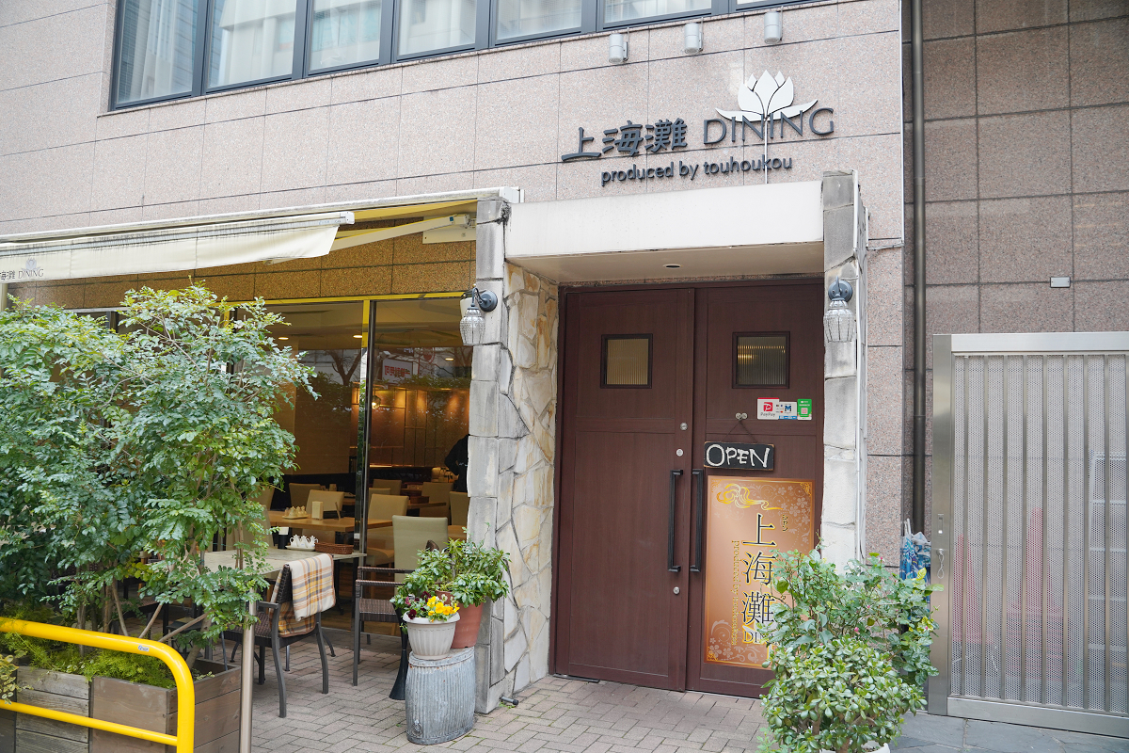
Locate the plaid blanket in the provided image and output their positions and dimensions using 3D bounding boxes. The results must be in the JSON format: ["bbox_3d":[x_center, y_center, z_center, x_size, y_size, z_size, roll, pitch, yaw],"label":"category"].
[{"bbox_3d":[-1.417,1.181,4.783,0.210,0.380,0.380,1,-4,14],"label":"plaid blanket"}]

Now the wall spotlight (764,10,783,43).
[{"bbox_3d":[1.232,-2.021,5.161,0.085,0.160,0.140,0,-4,23],"label":"wall spotlight"}]

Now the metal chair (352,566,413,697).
[{"bbox_3d":[-0.987,1.440,5.457,0.570,0.810,0.550,2,-4,-4],"label":"metal chair"}]

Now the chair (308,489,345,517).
[{"bbox_3d":[-2.448,1.552,8.344,0.450,0.890,0.560,0,-4,23],"label":"chair"}]

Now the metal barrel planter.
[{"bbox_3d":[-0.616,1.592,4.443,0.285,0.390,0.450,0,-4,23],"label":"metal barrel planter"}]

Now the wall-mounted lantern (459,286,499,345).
[{"bbox_3d":[-0.471,-0.322,4.791,0.135,0.313,0.240,0,-4,23],"label":"wall-mounted lantern"}]

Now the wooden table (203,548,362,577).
[{"bbox_3d":[-1.866,1.439,5.146,0.780,0.720,1.240,0,-4,23],"label":"wooden table"}]

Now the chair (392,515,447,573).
[{"bbox_3d":[-1.001,1.484,6.658,0.460,0.880,0.560,1,-4,13],"label":"chair"}]

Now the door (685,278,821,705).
[{"bbox_3d":[1.151,0.669,5.226,0.870,2.450,0.070,0,-4,23],"label":"door"}]

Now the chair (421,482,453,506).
[{"bbox_3d":[-1.601,1.707,10.314,0.450,0.890,0.560,1,-4,13],"label":"chair"}]

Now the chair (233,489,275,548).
[{"bbox_3d":[-2.567,1.504,7.437,0.450,0.880,0.550,0,-4,23],"label":"chair"}]

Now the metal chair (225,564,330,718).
[{"bbox_3d":[-1.602,1.391,4.859,0.540,0.790,0.520,1,-4,14],"label":"metal chair"}]

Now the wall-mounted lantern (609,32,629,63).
[{"bbox_3d":[0.348,-2.044,5.538,0.085,0.160,0.140,0,-4,23],"label":"wall-mounted lantern"}]

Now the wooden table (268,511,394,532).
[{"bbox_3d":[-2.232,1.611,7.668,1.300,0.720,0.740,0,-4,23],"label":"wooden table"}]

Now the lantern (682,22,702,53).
[{"bbox_3d":[0.789,-2.033,5.350,0.085,0.160,0.140,0,-4,23],"label":"lantern"}]

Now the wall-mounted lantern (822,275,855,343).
[{"bbox_3d":[1.275,-0.312,4.088,0.150,0.320,0.220,0,-4,23],"label":"wall-mounted lantern"}]

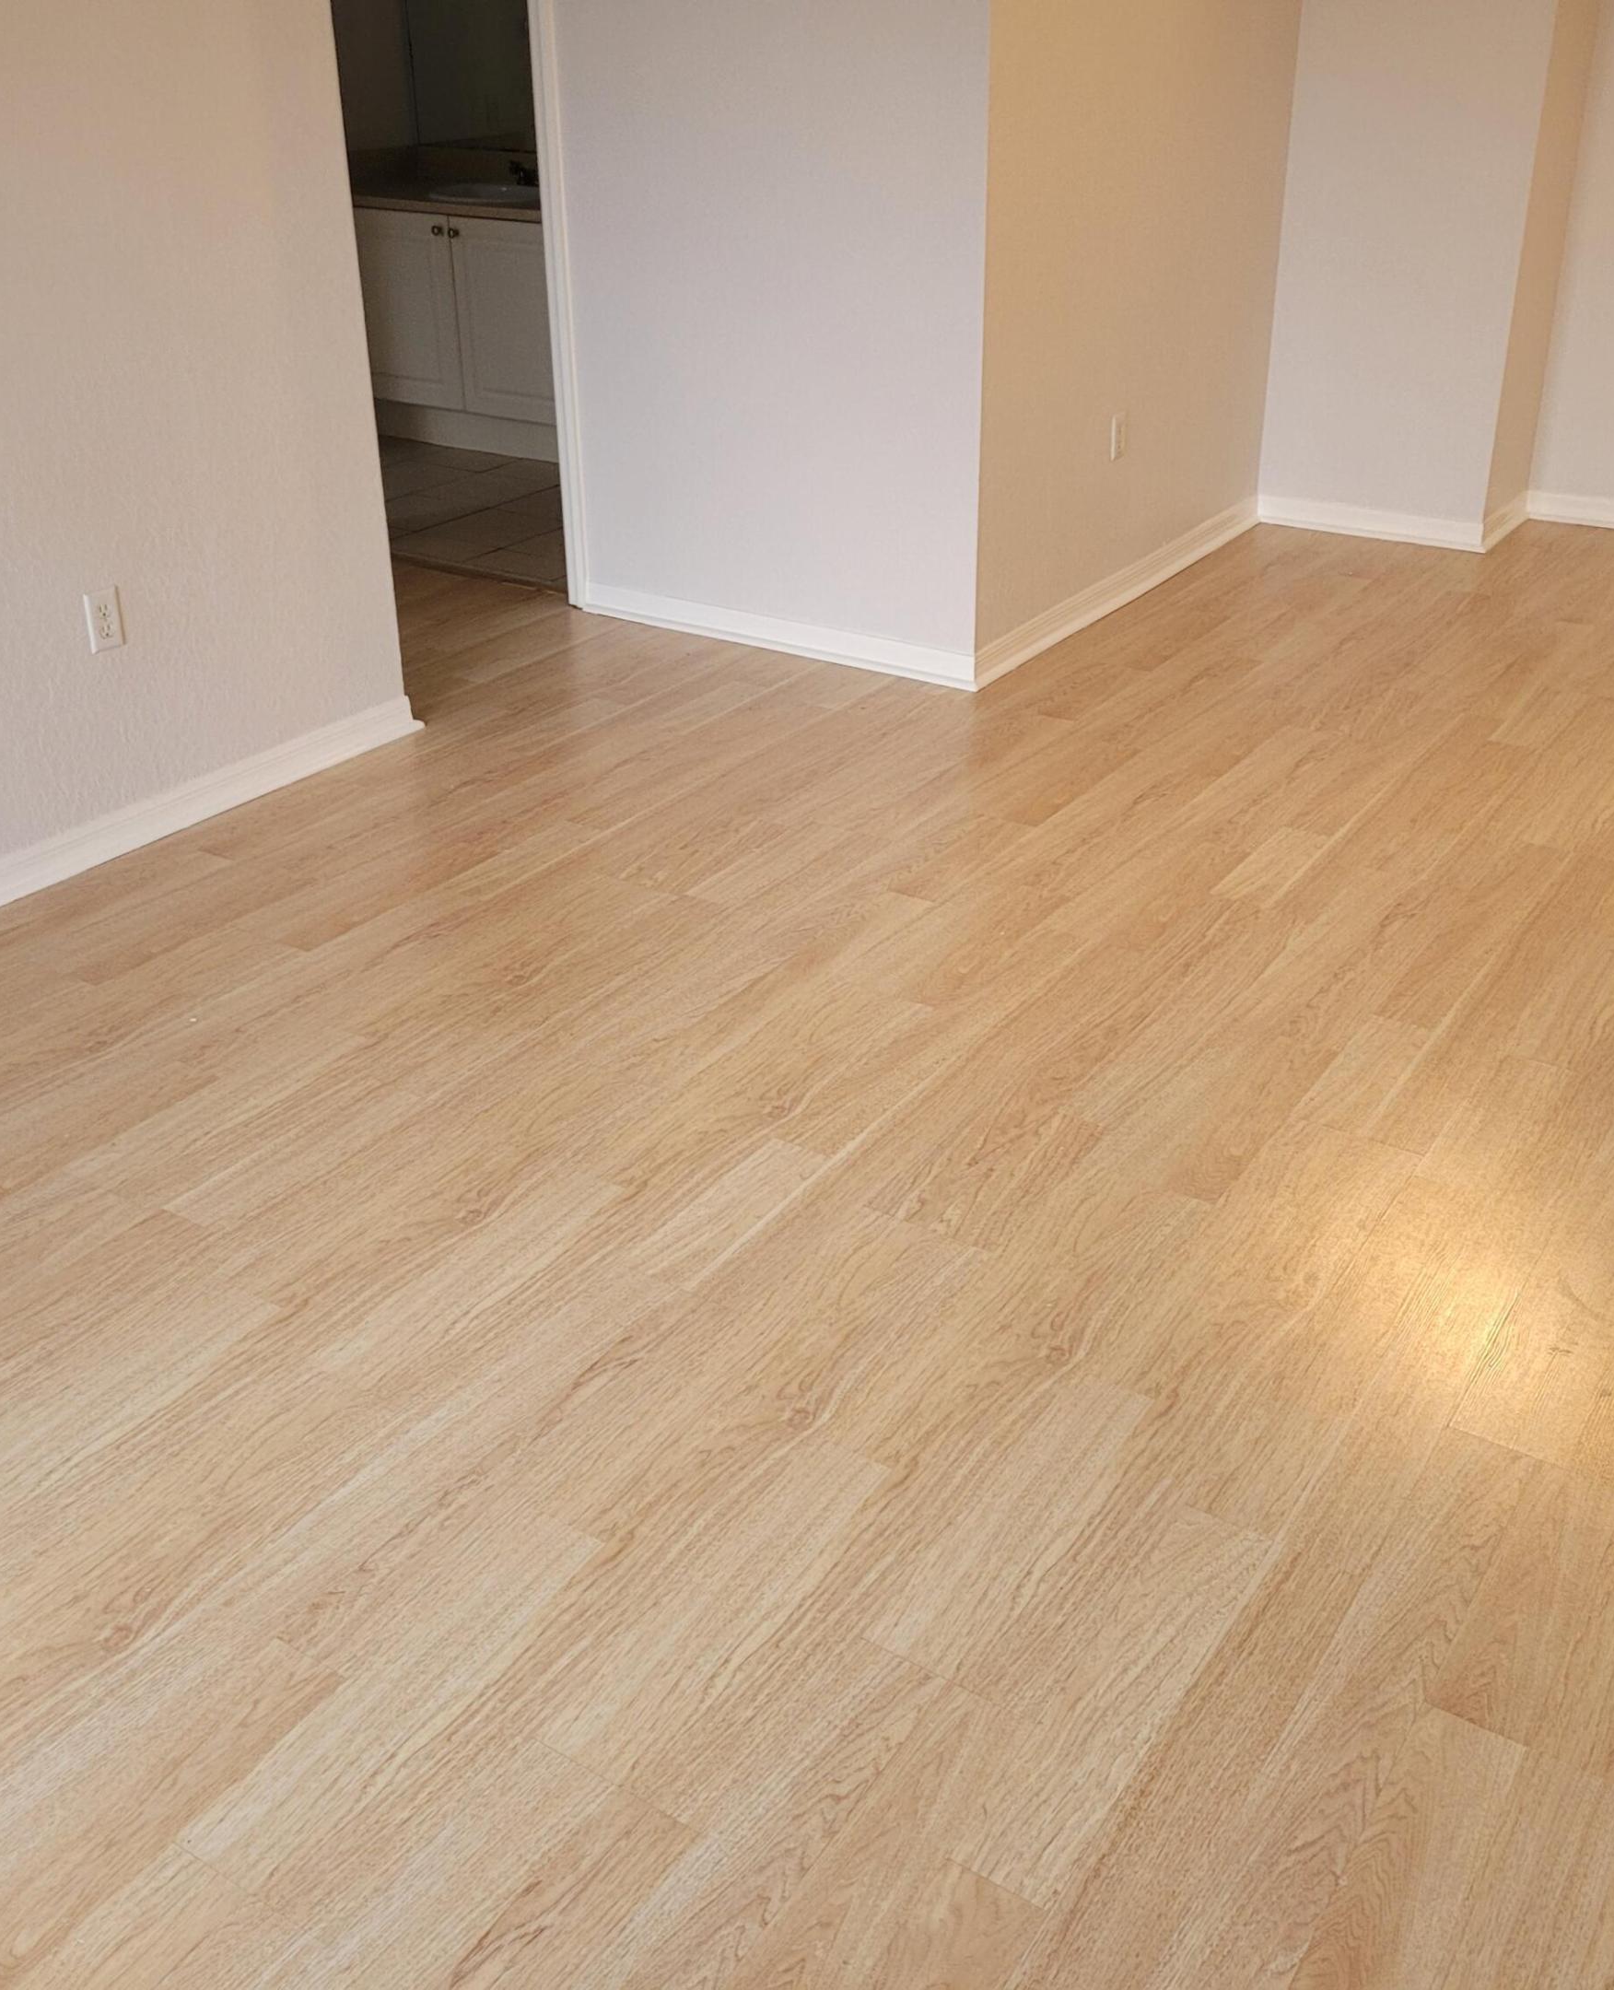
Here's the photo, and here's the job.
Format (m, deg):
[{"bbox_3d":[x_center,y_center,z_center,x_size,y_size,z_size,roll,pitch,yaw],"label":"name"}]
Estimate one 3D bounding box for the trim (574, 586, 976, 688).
[{"bbox_3d":[-0.096,-0.920,5.051,1.232,0.082,0.018,17,33,31],"label":"trim"}]

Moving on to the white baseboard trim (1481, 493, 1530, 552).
[{"bbox_3d":[2.085,-1.412,5.934,0.018,0.082,0.466,16,32,29],"label":"white baseboard trim"}]

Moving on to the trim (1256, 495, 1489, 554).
[{"bbox_3d":[1.685,-1.406,5.934,0.689,0.082,0.018,17,32,30],"label":"trim"}]

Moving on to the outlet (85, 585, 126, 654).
[{"bbox_3d":[-1.336,-0.715,3.793,0.008,0.115,0.071,16,32,30],"label":"outlet"}]

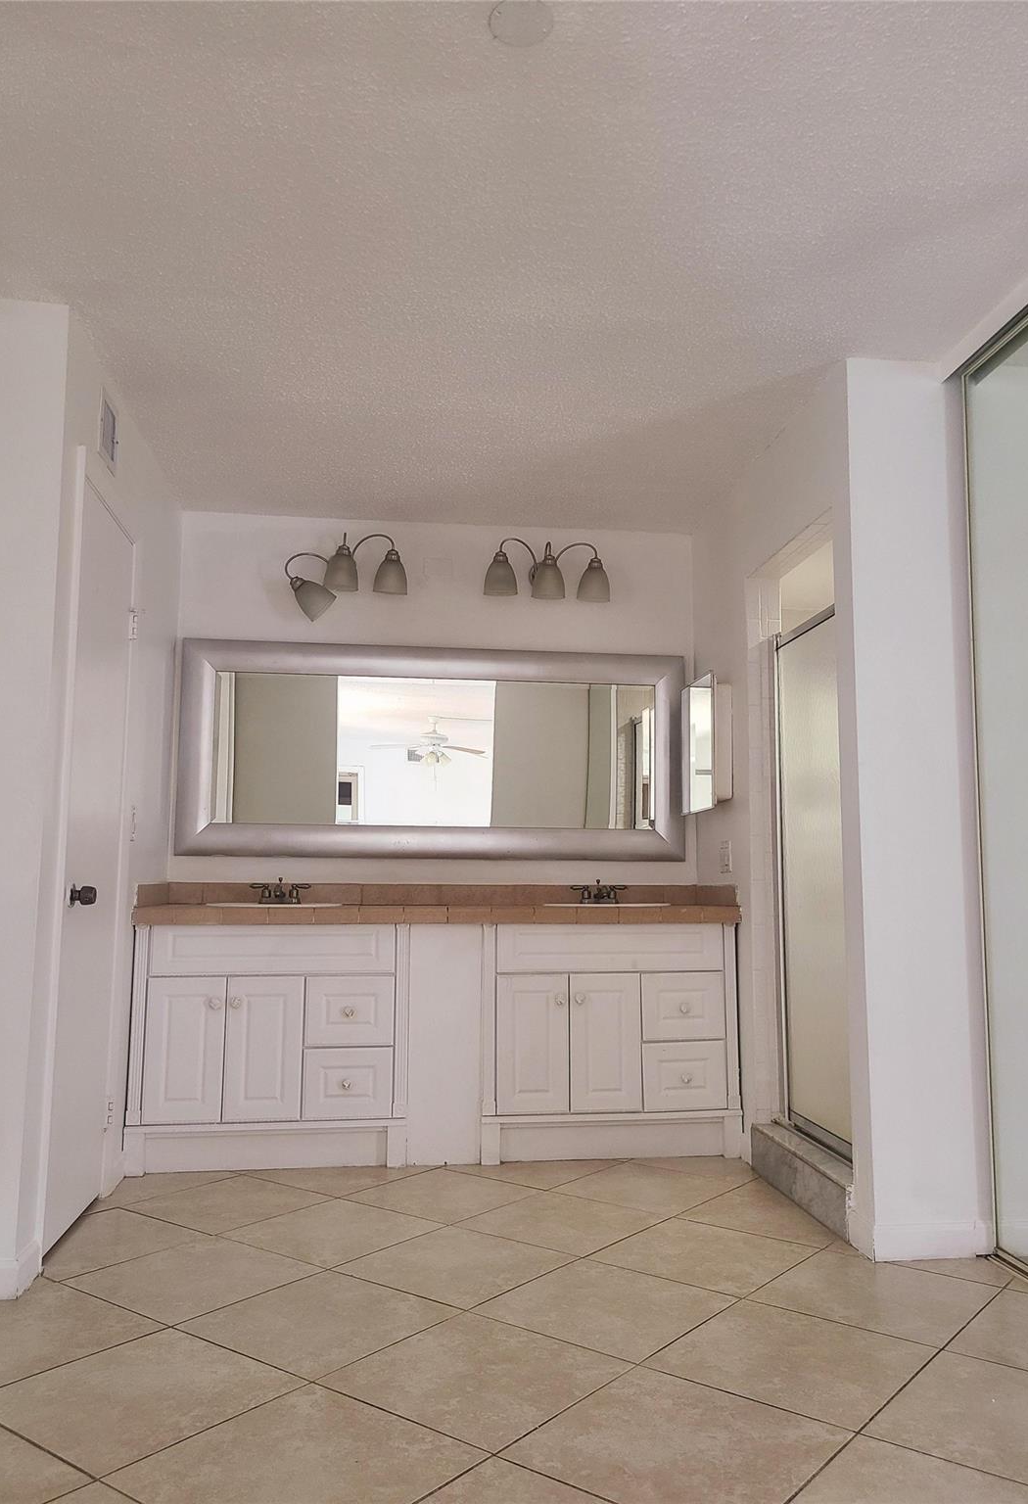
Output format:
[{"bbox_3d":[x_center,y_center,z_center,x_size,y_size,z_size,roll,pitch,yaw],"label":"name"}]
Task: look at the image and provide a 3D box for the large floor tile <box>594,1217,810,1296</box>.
[{"bbox_3d":[0.496,1.310,2.938,0.457,0.010,0.457,-5,-8,38],"label":"large floor tile"}]

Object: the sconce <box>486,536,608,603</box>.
[{"bbox_3d":[0.126,-0.730,4.586,0.510,0.240,0.210,1,-7,-7],"label":"sconce"}]

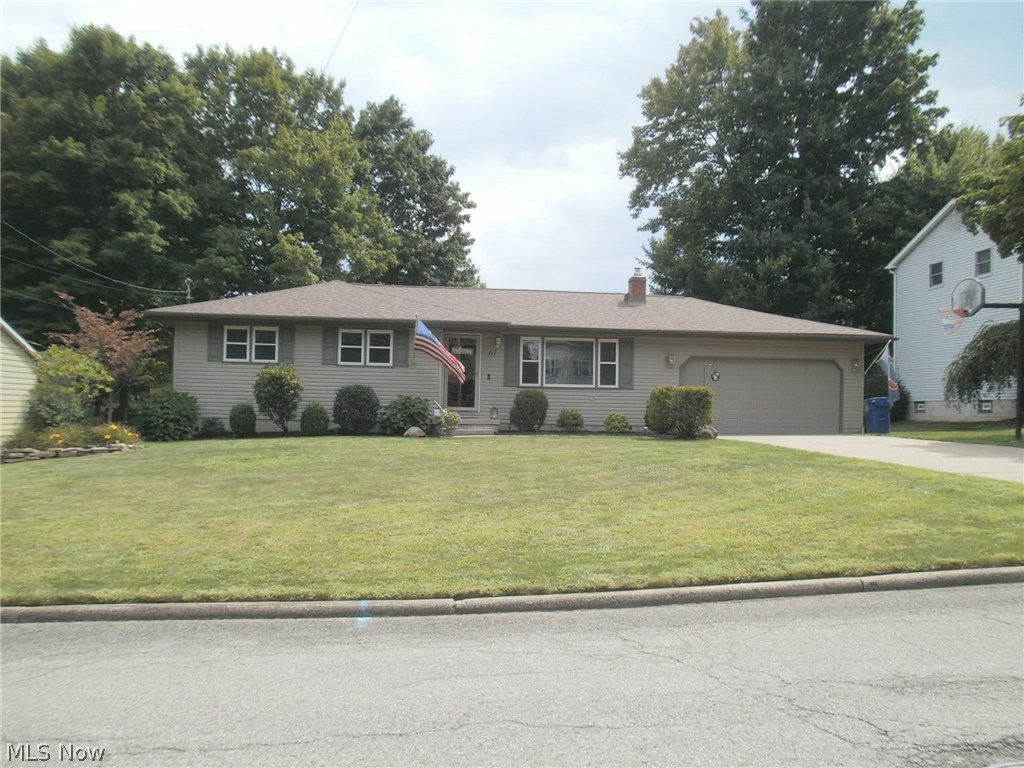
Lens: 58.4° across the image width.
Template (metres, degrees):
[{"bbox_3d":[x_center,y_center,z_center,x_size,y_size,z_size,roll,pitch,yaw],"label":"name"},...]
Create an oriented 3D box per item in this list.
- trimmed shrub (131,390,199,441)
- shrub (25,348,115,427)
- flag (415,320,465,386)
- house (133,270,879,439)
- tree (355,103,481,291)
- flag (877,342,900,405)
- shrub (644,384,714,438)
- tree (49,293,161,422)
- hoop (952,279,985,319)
[{"bbox_3d":[-8.299,0.752,21.900,1.600,1.200,1.500,1,-2,-6],"label":"trimmed shrub"},{"bbox_3d":[-10.037,0.147,20.800,1.900,2.000,1.800,1,-2,-6],"label":"shrub"},{"bbox_3d":[-1.840,-0.836,23.600,1.300,1.660,0.600,1,-2,-6],"label":"flag"},{"bbox_3d":[0.275,-1.010,29.200,20.400,5.000,9.300,1,-2,-6],"label":"house"},{"bbox_3d":[-5.593,-6.145,46.000,8.000,16.300,8.000,1,-2,-6],"label":"tree"},{"bbox_3d":[10.921,-0.305,26.600,0.660,1.720,0.400,1,-2,-6],"label":"flag"},{"bbox_3d":[4.384,0.720,24.000,1.750,1.380,1.300,1,-2,-6],"label":"shrub"},{"bbox_3d":[-10.088,-0.507,22.700,2.750,3.450,2.700,1,-2,-6],"label":"tree"},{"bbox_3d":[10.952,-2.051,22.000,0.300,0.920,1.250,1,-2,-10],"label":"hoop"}]

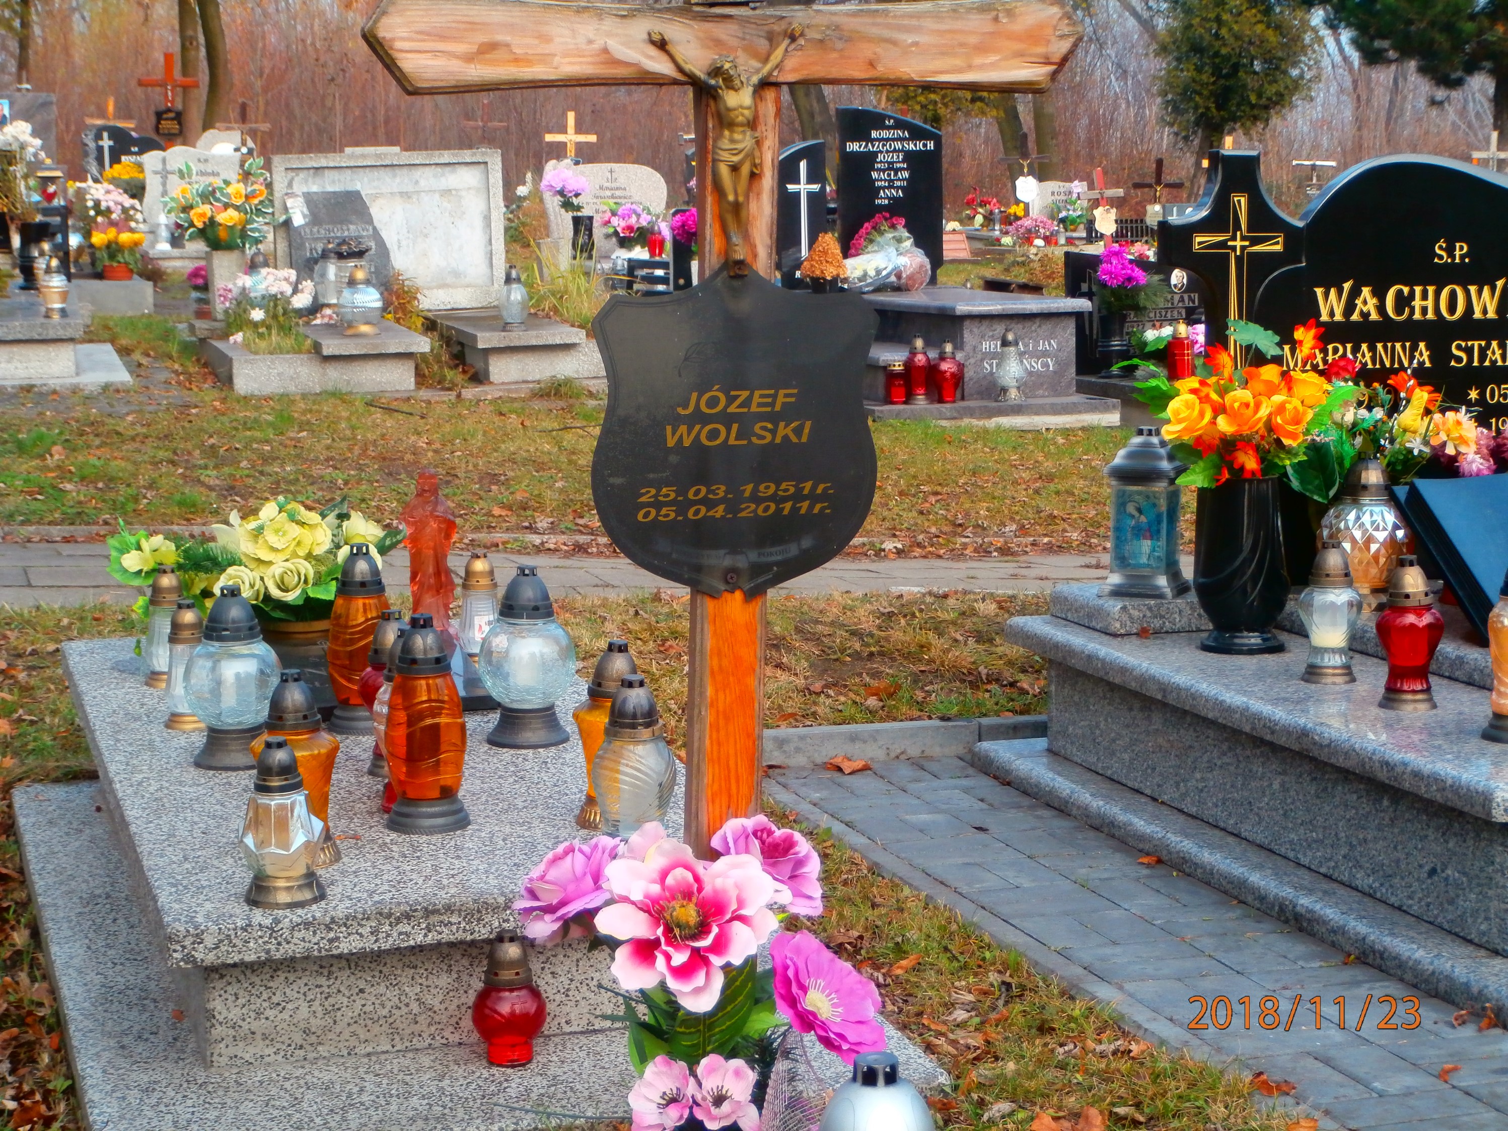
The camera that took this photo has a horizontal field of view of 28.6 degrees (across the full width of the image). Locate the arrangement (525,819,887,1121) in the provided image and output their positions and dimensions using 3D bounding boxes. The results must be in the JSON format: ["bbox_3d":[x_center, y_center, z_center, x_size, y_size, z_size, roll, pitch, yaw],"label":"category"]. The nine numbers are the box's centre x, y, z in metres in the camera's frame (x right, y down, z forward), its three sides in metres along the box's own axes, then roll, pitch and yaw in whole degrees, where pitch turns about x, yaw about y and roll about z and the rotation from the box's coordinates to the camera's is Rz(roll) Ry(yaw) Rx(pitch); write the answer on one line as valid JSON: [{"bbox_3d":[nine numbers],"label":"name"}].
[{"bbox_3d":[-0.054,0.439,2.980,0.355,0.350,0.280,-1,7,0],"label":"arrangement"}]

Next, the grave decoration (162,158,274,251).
[{"bbox_3d":[-2.784,-1.877,15.400,0.570,0.480,0.450,-3,7,-16],"label":"grave decoration"}]

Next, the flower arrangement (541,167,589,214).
[{"bbox_3d":[-1.094,-2.179,17.200,0.280,0.270,0.260,-3,7,-16],"label":"flower arrangement"}]

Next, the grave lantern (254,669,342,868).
[{"bbox_3d":[-0.614,0.270,4.001,0.120,0.258,0.120,-3,9,-17],"label":"grave lantern"}]

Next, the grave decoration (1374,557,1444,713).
[{"bbox_3d":[1.031,0.104,4.656,0.106,0.235,0.106,-1,7,0],"label":"grave decoration"}]

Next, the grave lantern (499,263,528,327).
[{"bbox_3d":[-0.998,-1.120,12.280,0.120,0.264,0.120,-3,9,-17],"label":"grave lantern"}]

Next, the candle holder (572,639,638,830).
[{"bbox_3d":[-0.203,0.236,4.201,0.117,0.262,0.117,0,9,0],"label":"candle holder"}]

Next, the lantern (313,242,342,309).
[{"bbox_3d":[-1.841,-1.251,12.778,0.125,0.285,0.125,-3,9,-17],"label":"lantern"}]

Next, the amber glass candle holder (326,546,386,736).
[{"bbox_3d":[-0.639,0.116,4.820,0.119,0.303,0.119,-3,9,-17],"label":"amber glass candle holder"}]

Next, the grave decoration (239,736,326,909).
[{"bbox_3d":[-0.606,0.325,3.806,0.109,0.211,0.109,-3,9,-17],"label":"grave decoration"}]

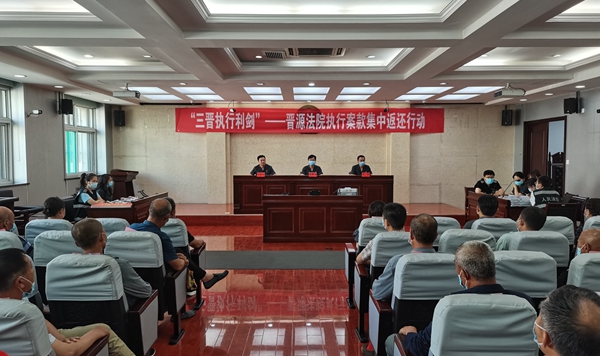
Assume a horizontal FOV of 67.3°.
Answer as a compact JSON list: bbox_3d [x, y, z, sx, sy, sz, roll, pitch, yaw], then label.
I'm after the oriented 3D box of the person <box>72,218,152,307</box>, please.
[{"bbox_3d":[-1.330,0.797,3.378,0.600,1.180,0.800,0,3,4],"label":"person"}]

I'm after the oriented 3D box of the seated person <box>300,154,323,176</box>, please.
[{"bbox_3d":[0.308,0.091,11.281,0.550,1.320,0.750,0,2,0],"label":"seated person"}]

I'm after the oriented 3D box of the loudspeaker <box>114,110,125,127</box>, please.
[{"bbox_3d":[-5.126,-1.695,12.842,0.280,0.430,0.270,-1,8,-14],"label":"loudspeaker"}]

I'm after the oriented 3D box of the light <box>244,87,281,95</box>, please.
[{"bbox_3d":[-0.885,-2.151,11.036,0.855,0.060,1.020,0,2,0],"label":"light"}]

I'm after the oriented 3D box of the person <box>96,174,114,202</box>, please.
[{"bbox_3d":[-3.280,0.536,7.891,0.750,1.210,0.450,0,3,3],"label":"person"}]

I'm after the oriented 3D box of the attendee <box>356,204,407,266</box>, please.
[{"bbox_3d":[0.840,0.786,4.248,0.580,1.200,0.820,0,2,-3],"label":"attendee"}]

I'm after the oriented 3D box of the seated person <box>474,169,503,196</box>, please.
[{"bbox_3d":[3.536,0.524,8.529,0.550,1.334,0.750,1,2,19],"label":"seated person"}]

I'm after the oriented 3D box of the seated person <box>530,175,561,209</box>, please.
[{"bbox_3d":[3.840,0.572,7.142,0.500,1.220,0.750,-1,3,-15],"label":"seated person"}]

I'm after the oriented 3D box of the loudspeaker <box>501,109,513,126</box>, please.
[{"bbox_3d":[5.493,-1.583,11.931,0.270,0.420,0.260,1,11,15],"label":"loudspeaker"}]

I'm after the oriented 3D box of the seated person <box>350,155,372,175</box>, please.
[{"bbox_3d":[1.460,0.105,10.872,0.580,1.310,0.720,0,3,0],"label":"seated person"}]

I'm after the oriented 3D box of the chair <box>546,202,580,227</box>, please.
[{"bbox_3d":[3.460,0.771,6.151,0.490,0.930,0.540,0,3,-6],"label":"chair"}]

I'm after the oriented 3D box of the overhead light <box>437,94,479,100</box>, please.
[{"bbox_3d":[4.292,-2.201,12.252,0.855,0.060,1.020,0,2,0],"label":"overhead light"}]

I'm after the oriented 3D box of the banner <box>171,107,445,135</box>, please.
[{"bbox_3d":[0.294,-1.643,12.970,7.756,0.711,0.050,0,2,0],"label":"banner"}]

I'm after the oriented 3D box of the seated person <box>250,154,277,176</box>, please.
[{"bbox_3d":[-0.870,0.105,10.872,0.600,1.310,0.720,0,3,0],"label":"seated person"}]

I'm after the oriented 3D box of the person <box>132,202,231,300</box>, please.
[{"bbox_3d":[-1.120,0.755,4.147,0.720,1.180,0.850,1,3,10],"label":"person"}]

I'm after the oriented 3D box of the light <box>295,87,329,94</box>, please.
[{"bbox_3d":[0.277,-2.151,11.036,0.855,0.060,1.020,0,2,0],"label":"light"}]

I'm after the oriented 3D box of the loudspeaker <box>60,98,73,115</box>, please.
[{"bbox_3d":[-5.236,-1.603,10.161,0.240,0.360,0.240,-1,11,-31],"label":"loudspeaker"}]

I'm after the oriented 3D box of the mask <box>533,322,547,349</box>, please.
[{"bbox_3d":[0.861,0.531,1.530,0.140,0.100,0.080,-1,3,-10],"label":"mask"}]

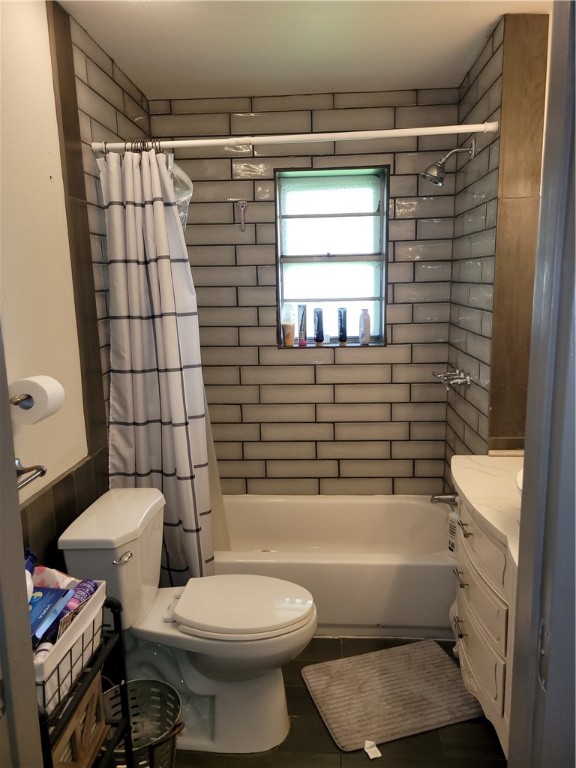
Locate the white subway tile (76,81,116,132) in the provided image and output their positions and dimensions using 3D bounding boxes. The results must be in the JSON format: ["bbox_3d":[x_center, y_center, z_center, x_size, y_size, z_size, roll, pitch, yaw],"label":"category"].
[{"bbox_3d":[-0.715,-1.030,2.162,0.012,0.102,0.401,-1,11,3],"label":"white subway tile"}]

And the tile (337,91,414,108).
[{"bbox_3d":[0.428,-1.392,2.825,0.400,0.071,0.010,-1,12,3],"label":"tile"}]

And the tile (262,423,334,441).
[{"bbox_3d":[0.054,0.267,3.205,0.406,0.102,0.012,0,11,3],"label":"tile"}]

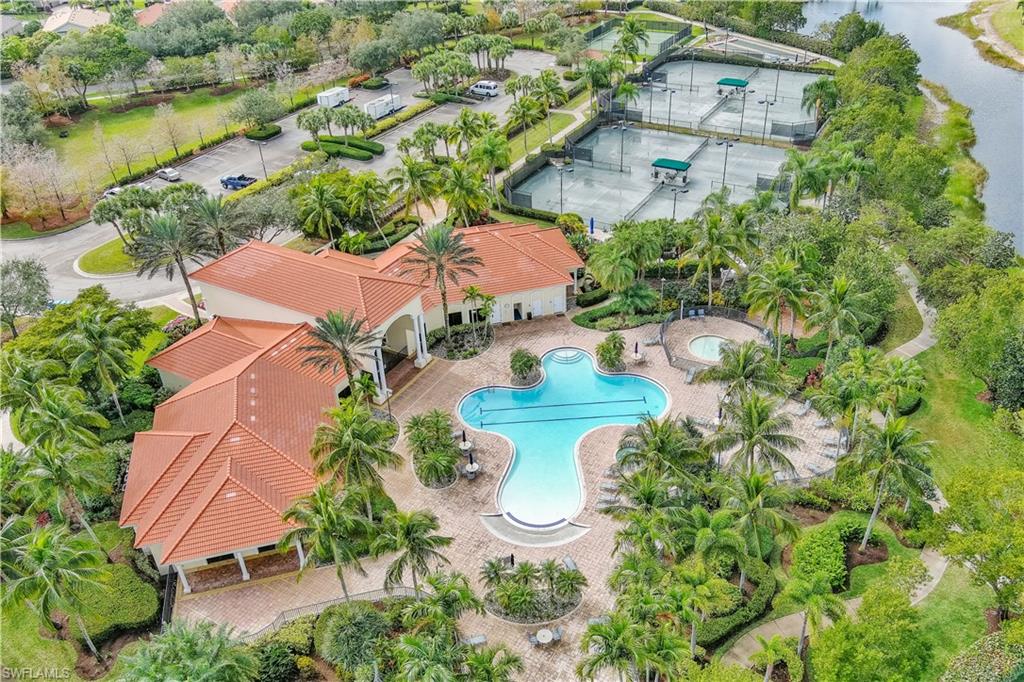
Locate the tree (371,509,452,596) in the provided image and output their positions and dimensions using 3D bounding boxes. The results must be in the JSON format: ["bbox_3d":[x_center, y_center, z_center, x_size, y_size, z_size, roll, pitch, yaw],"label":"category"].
[{"bbox_3d":[-6.437,14.819,54.446,5.377,7.998,5.108,-9,34,-9],"label":"tree"}]

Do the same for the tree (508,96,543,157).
[{"bbox_3d":[2.048,-31.896,123.726,5.000,8.800,5.000,-3,33,0],"label":"tree"}]

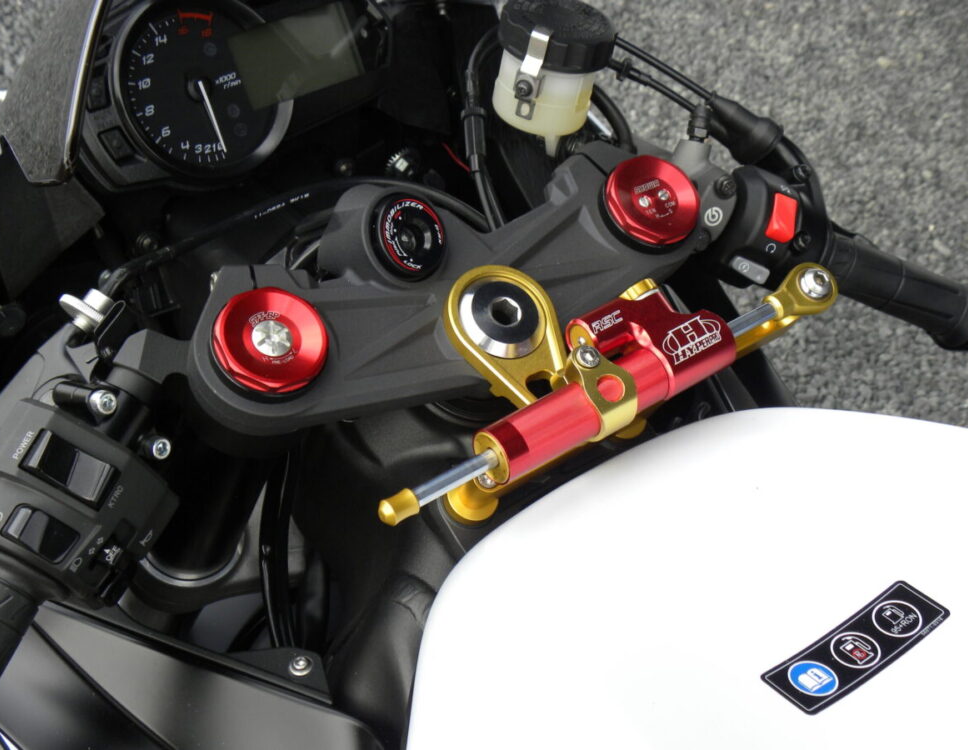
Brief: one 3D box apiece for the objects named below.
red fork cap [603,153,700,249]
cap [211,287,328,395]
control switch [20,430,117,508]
[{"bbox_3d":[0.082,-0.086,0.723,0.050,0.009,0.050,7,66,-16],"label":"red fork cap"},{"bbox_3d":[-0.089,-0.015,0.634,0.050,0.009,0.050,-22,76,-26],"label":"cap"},{"bbox_3d":[-0.169,0.039,0.613,0.035,0.011,0.018,32,72,-12],"label":"control switch"}]

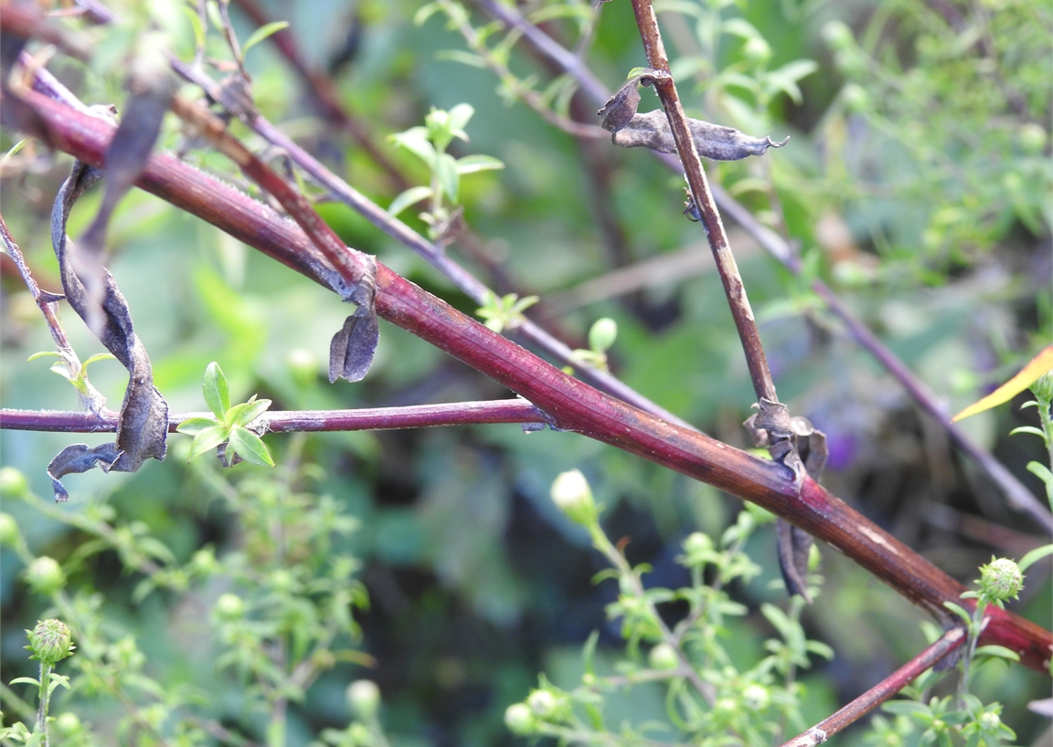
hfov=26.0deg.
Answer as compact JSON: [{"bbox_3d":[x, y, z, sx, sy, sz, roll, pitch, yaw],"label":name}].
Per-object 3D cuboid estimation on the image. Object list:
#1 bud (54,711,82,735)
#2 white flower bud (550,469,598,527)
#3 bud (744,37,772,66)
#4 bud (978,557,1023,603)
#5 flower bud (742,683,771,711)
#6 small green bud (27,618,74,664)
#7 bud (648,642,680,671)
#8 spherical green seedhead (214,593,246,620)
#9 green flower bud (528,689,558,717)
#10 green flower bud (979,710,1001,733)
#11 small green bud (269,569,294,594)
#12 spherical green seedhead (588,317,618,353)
[{"bbox_3d":[-0.104,0.080,0.520,0.006,0.005,0.006,0,18,0],"label":"bud"},{"bbox_3d":[0.009,0.025,0.450,0.008,0.011,0.008,-28,12,0],"label":"white flower bud"},{"bbox_3d":[0.061,-0.085,0.600,0.008,0.008,0.008,0,24,0],"label":"bud"},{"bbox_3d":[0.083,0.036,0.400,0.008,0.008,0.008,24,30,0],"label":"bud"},{"bbox_3d":[0.055,0.077,0.545,0.006,0.006,0.006,8,41,0],"label":"flower bud"},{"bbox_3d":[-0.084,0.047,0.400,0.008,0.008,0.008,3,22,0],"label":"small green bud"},{"bbox_3d":[0.028,0.058,0.470,0.006,0.006,0.006,-12,17,0],"label":"bud"},{"bbox_3d":[-0.071,0.056,0.550,0.007,0.007,0.007,0,18,0],"label":"spherical green seedhead"},{"bbox_3d":[0.004,0.081,0.560,0.007,0.007,0.007,-15,39,0],"label":"green flower bud"},{"bbox_3d":[0.094,0.070,0.460,0.004,0.004,0.004,8,41,0],"label":"green flower bud"},{"bbox_3d":[-0.061,0.052,0.570,0.006,0.006,0.006,0,18,0],"label":"small green bud"},{"bbox_3d":[0.015,-0.008,0.460,0.006,0.007,0.006,12,12,0],"label":"spherical green seedhead"}]

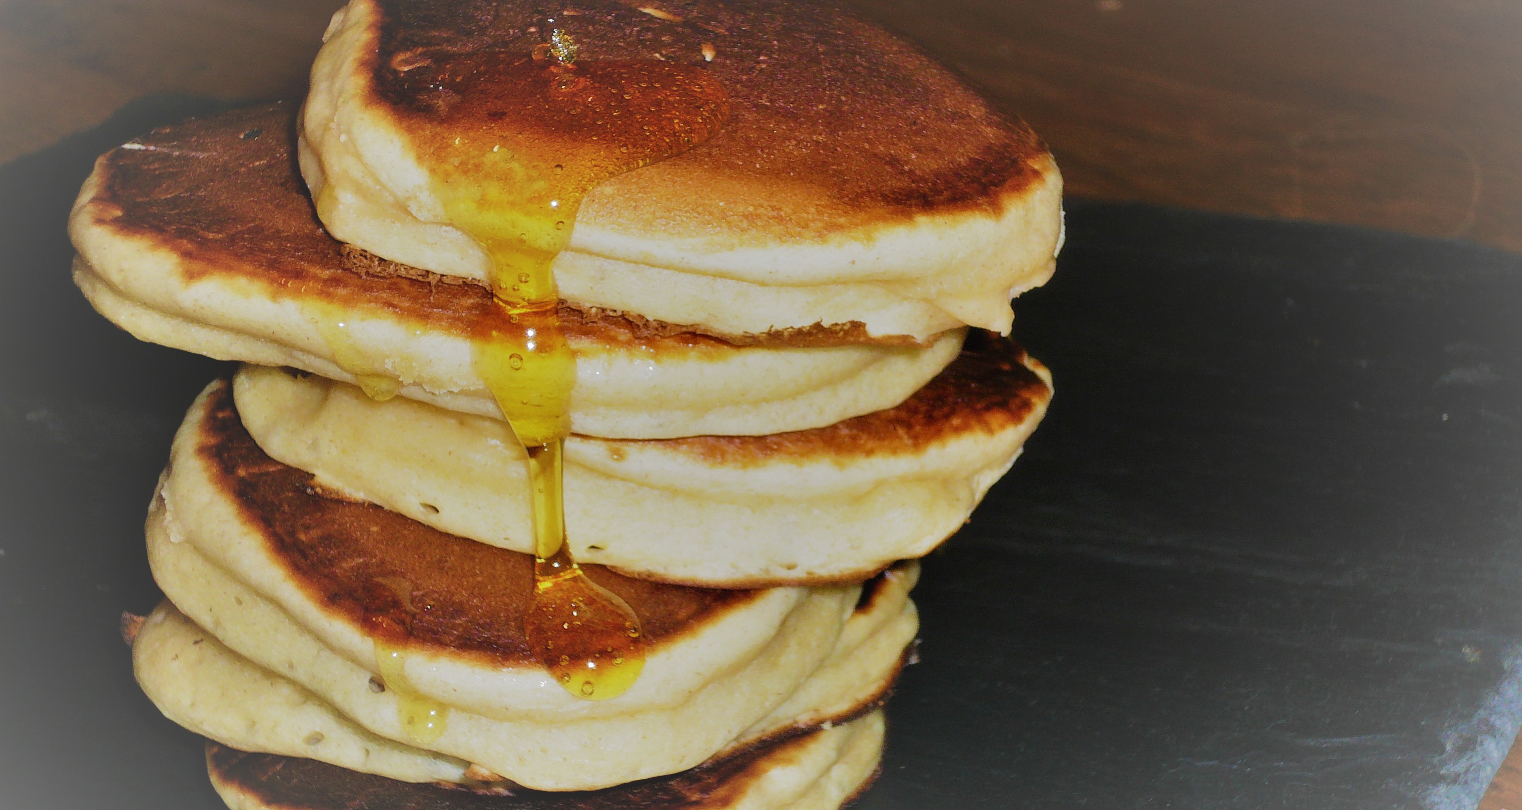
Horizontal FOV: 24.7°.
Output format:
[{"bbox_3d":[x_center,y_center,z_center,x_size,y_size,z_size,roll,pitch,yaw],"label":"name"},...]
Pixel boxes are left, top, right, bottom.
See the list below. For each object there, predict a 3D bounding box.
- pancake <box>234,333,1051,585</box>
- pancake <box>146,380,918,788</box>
[{"bbox_3d":[-0.017,-0.002,0.513,0.121,0.021,0.119,2,19,-1],"label":"pancake"},{"bbox_3d":[-0.037,0.019,0.520,0.111,0.021,0.111,6,29,-2],"label":"pancake"}]

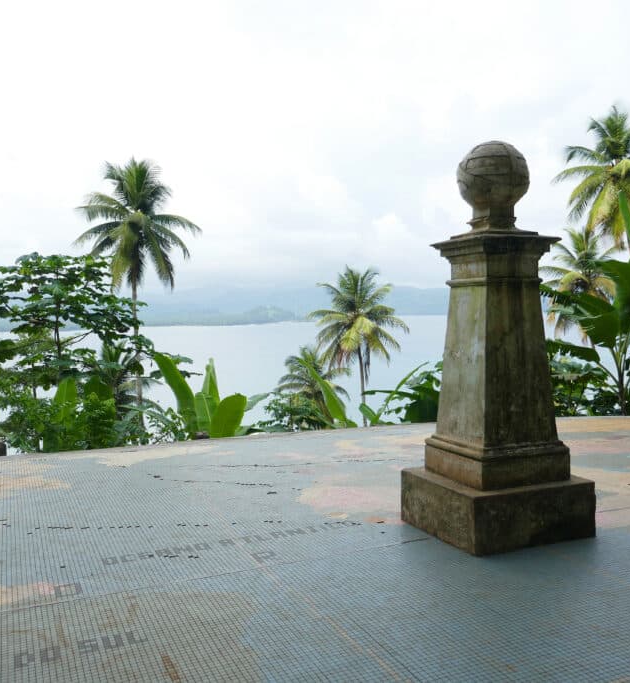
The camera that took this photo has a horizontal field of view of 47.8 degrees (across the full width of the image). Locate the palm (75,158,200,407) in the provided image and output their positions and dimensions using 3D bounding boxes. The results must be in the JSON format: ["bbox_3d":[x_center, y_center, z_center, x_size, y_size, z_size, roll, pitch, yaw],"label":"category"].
[{"bbox_3d":[-8.486,-2.127,34.000,5.928,13.242,5.928,-1,3,0],"label":"palm"}]

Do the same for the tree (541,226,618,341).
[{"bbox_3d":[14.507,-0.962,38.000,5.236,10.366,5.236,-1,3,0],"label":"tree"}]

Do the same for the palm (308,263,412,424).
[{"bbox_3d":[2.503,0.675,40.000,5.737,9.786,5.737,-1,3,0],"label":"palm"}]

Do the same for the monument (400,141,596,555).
[{"bbox_3d":[1.230,-0.035,4.890,0.929,2.660,0.927,-2,3,-21],"label":"monument"}]

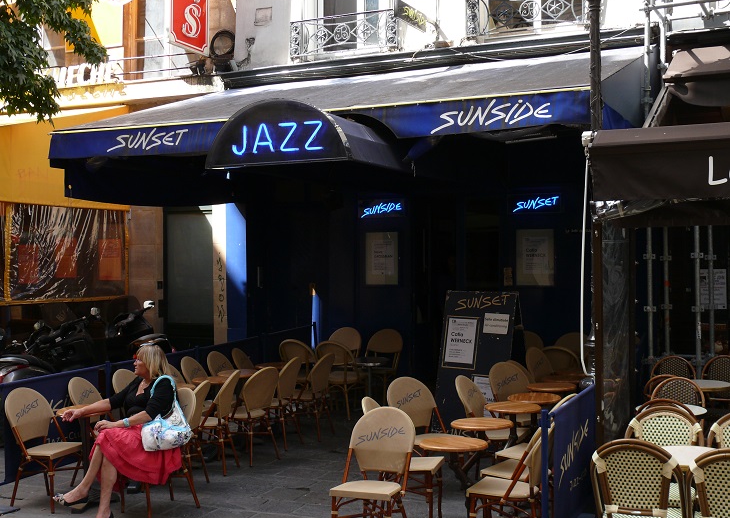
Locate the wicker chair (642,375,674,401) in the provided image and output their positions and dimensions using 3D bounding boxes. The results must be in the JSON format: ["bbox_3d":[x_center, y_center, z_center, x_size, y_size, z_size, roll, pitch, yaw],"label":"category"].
[{"bbox_3d":[2.900,1.500,8.600,0.500,0.880,0.560,0,1,40],"label":"wicker chair"}]

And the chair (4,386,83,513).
[{"bbox_3d":[-2.486,1.473,7.275,0.520,0.900,0.470,0,-1,26],"label":"chair"}]

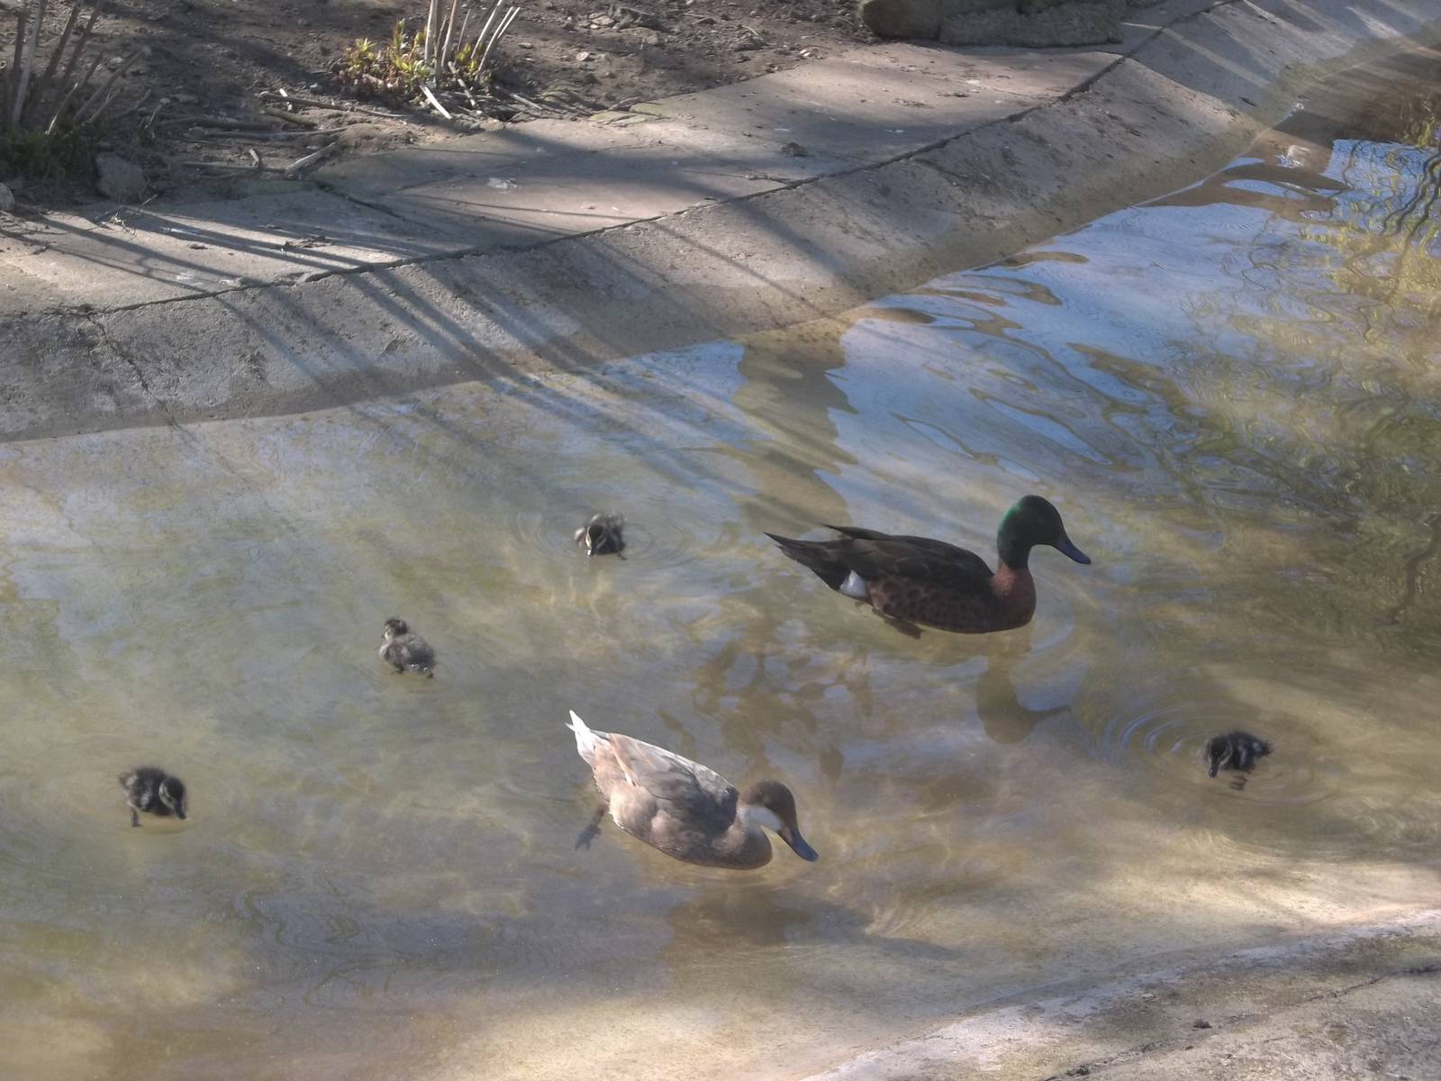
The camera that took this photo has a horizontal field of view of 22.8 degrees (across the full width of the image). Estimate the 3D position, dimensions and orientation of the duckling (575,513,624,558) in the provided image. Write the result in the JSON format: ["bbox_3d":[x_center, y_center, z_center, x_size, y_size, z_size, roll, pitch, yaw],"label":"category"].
[{"bbox_3d":[-0.145,-0.003,4.294,0.055,0.047,0.078,14,26,20],"label":"duckling"}]

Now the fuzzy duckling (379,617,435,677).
[{"bbox_3d":[-0.347,0.119,3.967,0.072,0.062,0.047,5,24,2],"label":"fuzzy duckling"}]

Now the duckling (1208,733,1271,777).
[{"bbox_3d":[0.565,0.233,3.890,0.080,0.047,0.052,-10,28,-29],"label":"duckling"}]

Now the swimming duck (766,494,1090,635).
[{"bbox_3d":[0.240,0.021,4.165,0.372,0.178,0.135,6,24,4],"label":"swimming duck"}]

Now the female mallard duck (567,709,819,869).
[{"bbox_3d":[-0.029,0.250,3.656,0.320,0.138,0.138,20,28,31],"label":"female mallard duck"}]

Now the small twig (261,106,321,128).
[{"bbox_3d":[-0.631,-0.621,5.254,0.096,0.014,0.014,15,26,23],"label":"small twig"}]

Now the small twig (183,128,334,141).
[{"bbox_3d":[-0.665,-0.587,5.173,0.216,0.013,0.016,-3,25,-17],"label":"small twig"}]

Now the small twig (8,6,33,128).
[{"bbox_3d":[-1.004,-0.675,5.117,0.012,0.178,0.012,11,24,-3],"label":"small twig"}]

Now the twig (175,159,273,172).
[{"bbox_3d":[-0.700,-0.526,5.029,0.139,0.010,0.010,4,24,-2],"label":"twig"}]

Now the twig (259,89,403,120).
[{"bbox_3d":[-0.578,-0.646,5.319,0.224,0.014,0.016,10,25,12],"label":"twig"}]

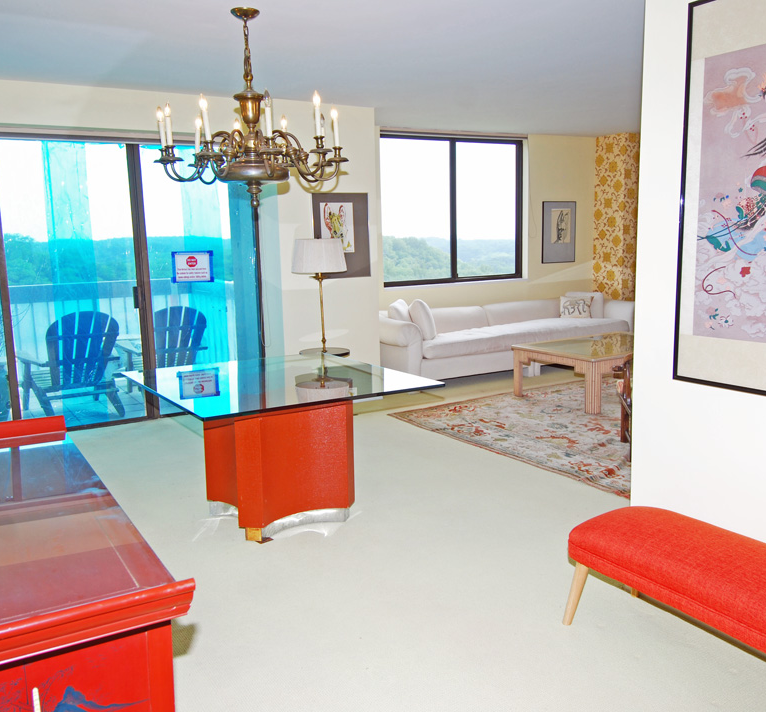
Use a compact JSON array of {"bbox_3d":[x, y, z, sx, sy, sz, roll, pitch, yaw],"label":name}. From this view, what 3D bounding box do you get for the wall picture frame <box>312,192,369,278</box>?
[{"bbox_3d":[-0.358,-1.075,6.623,0.563,0.740,0.025,-7,10,-30],"label":"wall picture frame"}]

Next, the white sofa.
[{"bbox_3d":[1.284,-0.197,7.705,3.032,0.705,1.001,-7,10,-30],"label":"white sofa"}]

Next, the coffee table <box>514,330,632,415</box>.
[{"bbox_3d":[1.992,0.115,6.543,1.438,0.423,1.029,-7,10,-30],"label":"coffee table"}]

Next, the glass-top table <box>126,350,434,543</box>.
[{"bbox_3d":[-0.534,0.469,3.772,1.184,0.725,1.218,-7,10,-30],"label":"glass-top table"}]

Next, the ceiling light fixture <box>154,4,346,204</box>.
[{"bbox_3d":[-0.680,-1.270,3.832,1.007,0.981,1.007,-7,10,-30],"label":"ceiling light fixture"}]

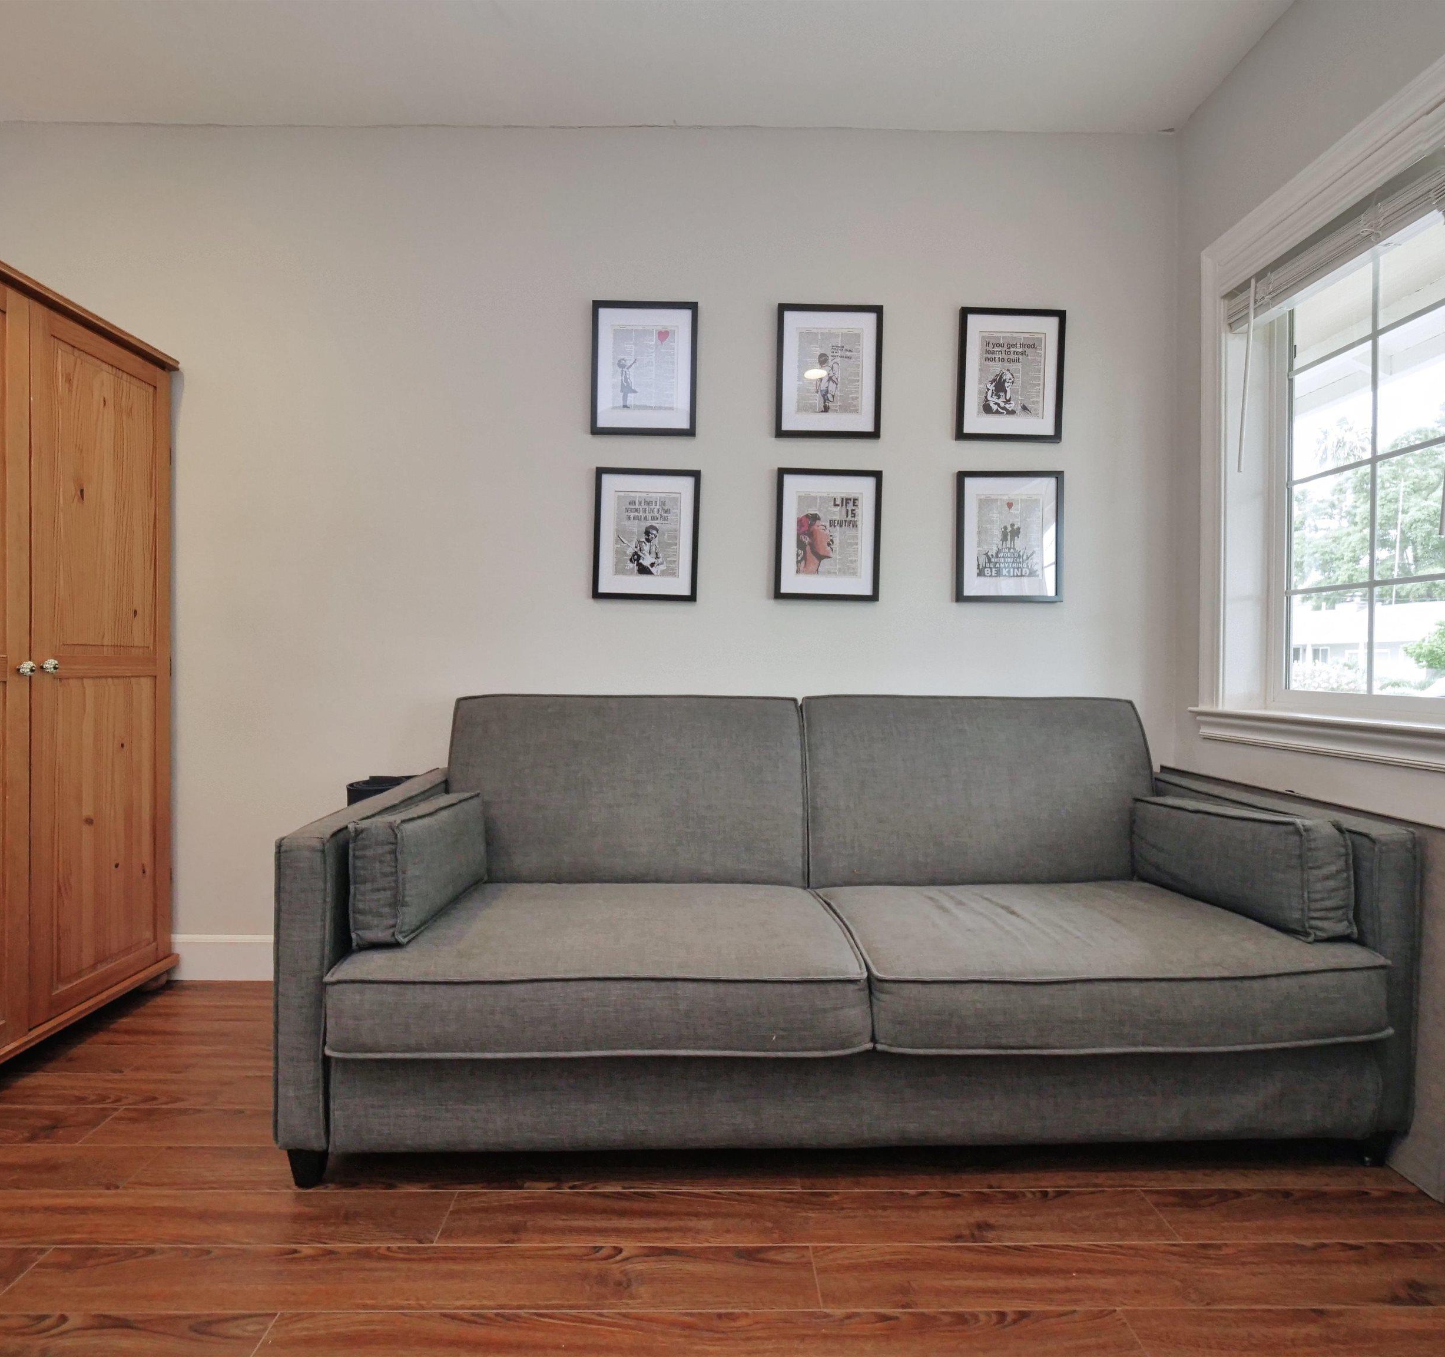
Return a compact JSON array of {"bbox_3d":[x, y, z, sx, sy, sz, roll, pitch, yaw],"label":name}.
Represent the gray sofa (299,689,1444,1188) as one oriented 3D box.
[{"bbox_3d":[0.228,0.457,1.655,1.975,0.830,0.810,0,1,-1],"label":"gray sofa"}]

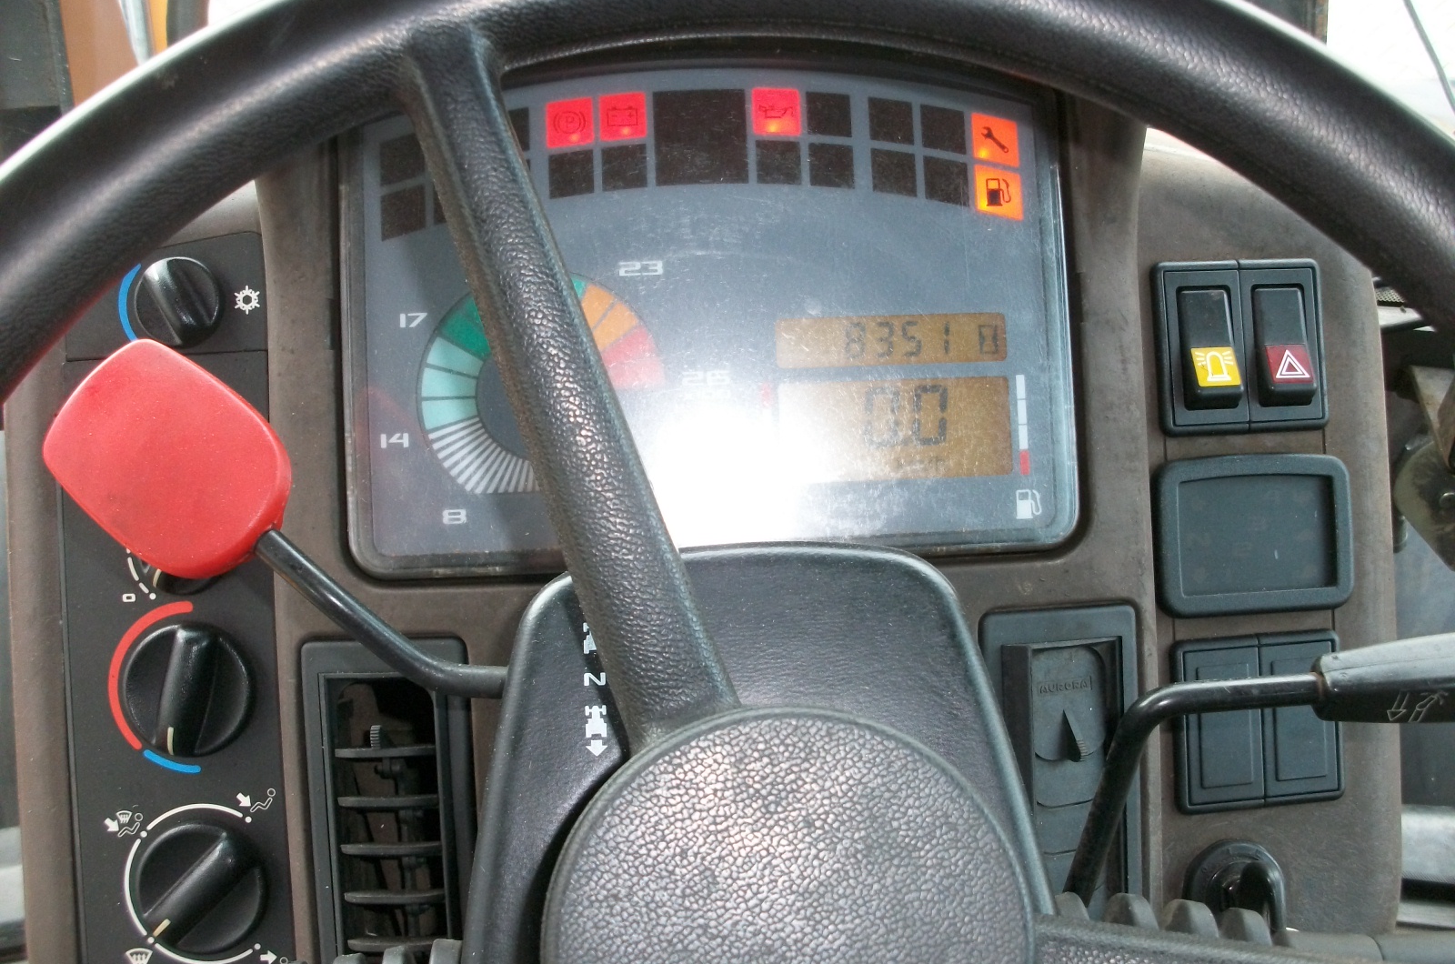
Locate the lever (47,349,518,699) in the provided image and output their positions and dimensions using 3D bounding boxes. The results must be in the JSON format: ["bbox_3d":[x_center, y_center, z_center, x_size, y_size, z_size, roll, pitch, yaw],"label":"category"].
[{"bbox_3d":[-0.104,0.017,0.367,0.128,0.046,0.033,36,0,-12],"label":"lever"}]

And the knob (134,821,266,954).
[{"bbox_3d":[-0.159,0.123,0.446,0.037,0.037,0.021,-2,-1,0],"label":"knob"}]

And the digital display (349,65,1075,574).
[{"bbox_3d":[-0.005,-0.052,0.466,0.219,0.152,0.030,-2,-1,0],"label":"digital display"}]

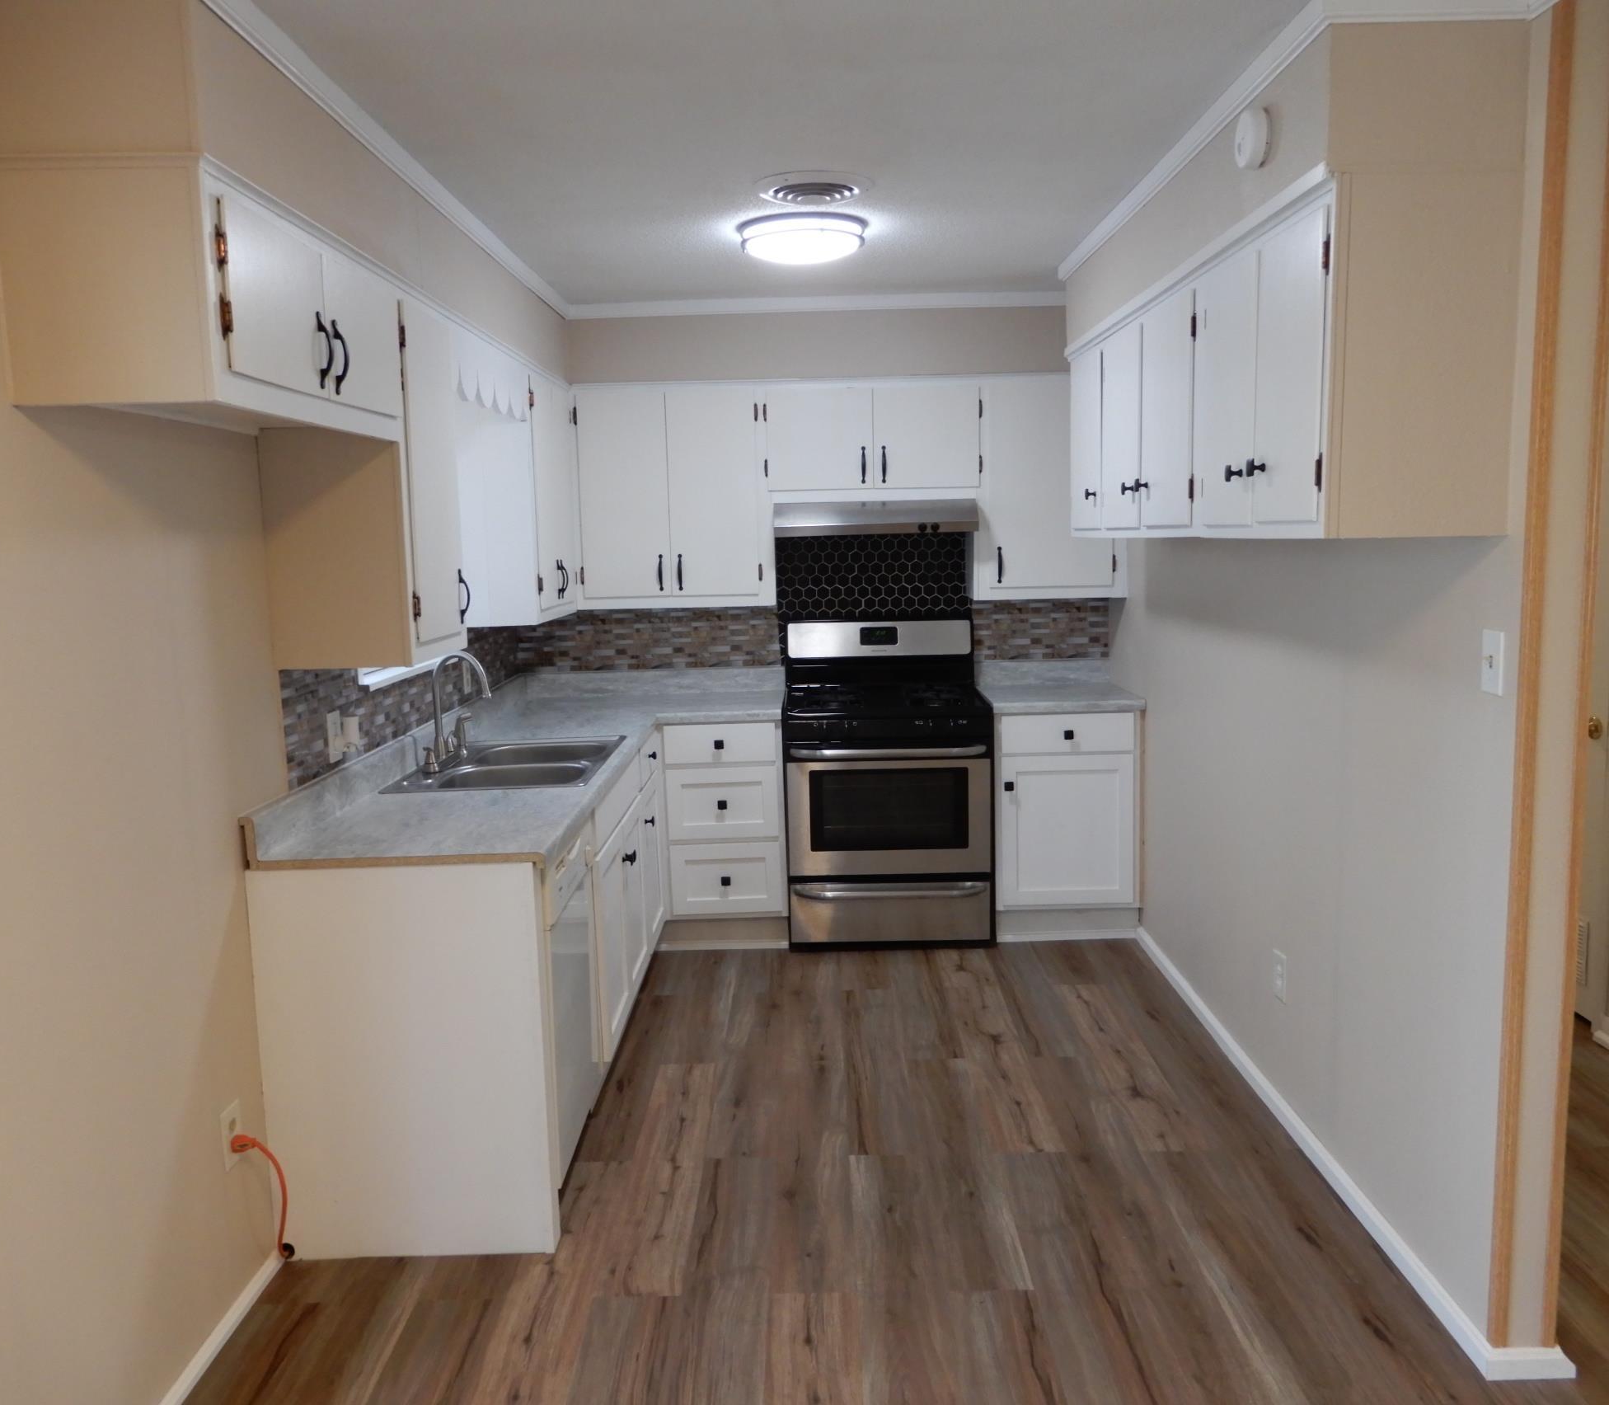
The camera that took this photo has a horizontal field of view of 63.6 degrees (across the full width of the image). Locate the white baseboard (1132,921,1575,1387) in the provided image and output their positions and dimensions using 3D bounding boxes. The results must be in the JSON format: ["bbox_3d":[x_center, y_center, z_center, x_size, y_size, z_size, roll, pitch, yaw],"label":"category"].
[{"bbox_3d":[1.311,1.019,3.593,0.160,0.065,2.533,-1,8,0],"label":"white baseboard"}]

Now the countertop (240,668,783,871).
[{"bbox_3d":[-0.623,0.114,4.019,1.067,0.129,2.666,-1,8,1],"label":"countertop"}]

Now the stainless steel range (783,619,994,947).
[{"bbox_3d":[0.315,0.295,4.996,0.762,1.177,0.630,-1,8,0],"label":"stainless steel range"}]

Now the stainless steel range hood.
[{"bbox_3d":[0.267,-0.706,4.979,0.750,0.125,0.440,-1,8,0],"label":"stainless steel range hood"}]

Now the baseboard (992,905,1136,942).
[{"bbox_3d":[0.985,0.837,4.891,0.530,0.135,0.025,-1,8,1],"label":"baseboard"}]

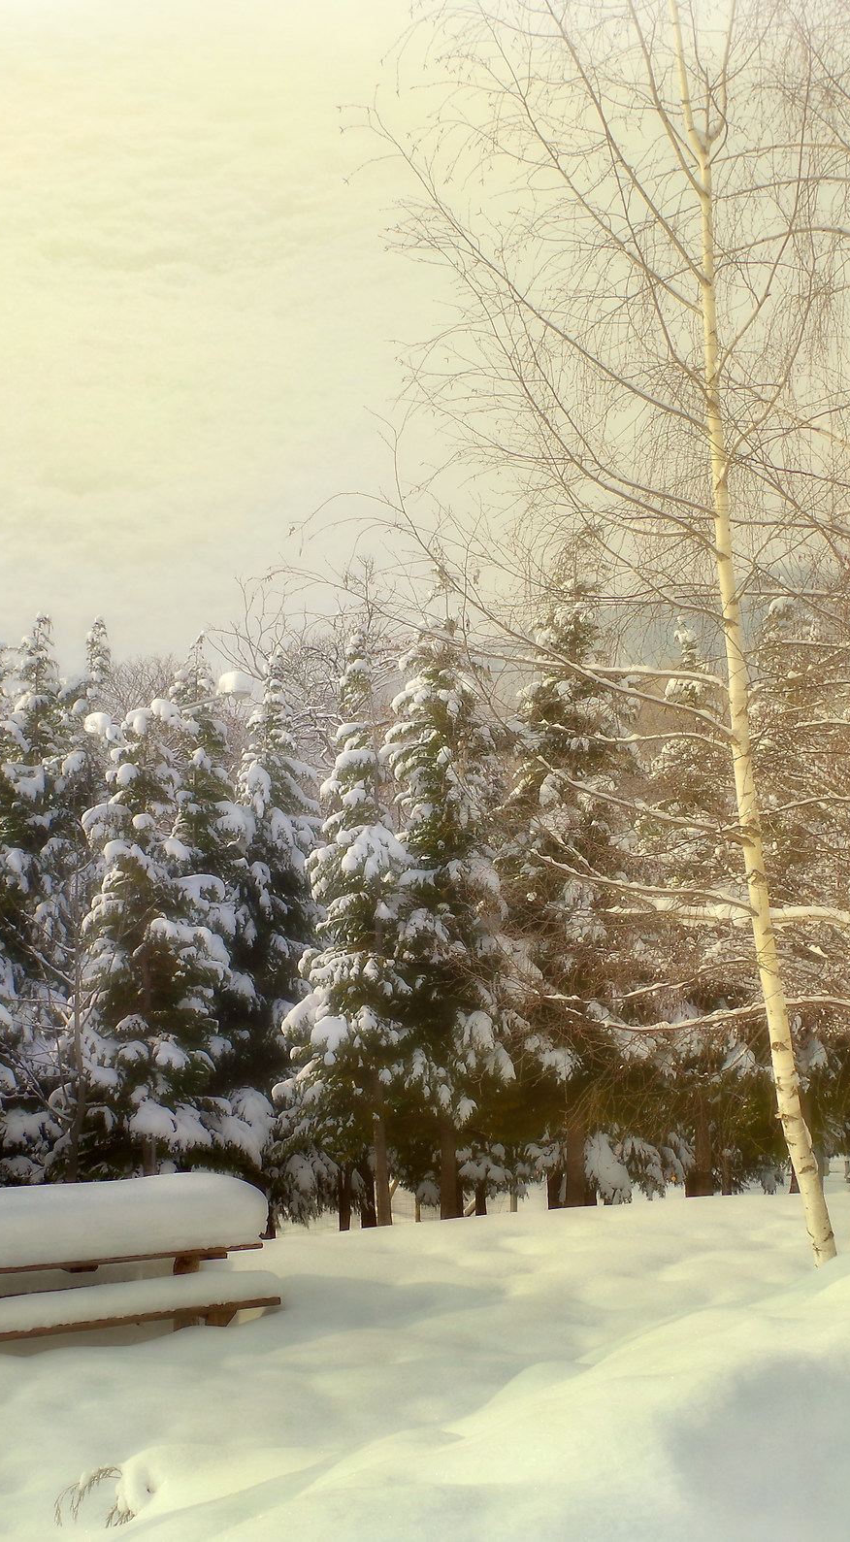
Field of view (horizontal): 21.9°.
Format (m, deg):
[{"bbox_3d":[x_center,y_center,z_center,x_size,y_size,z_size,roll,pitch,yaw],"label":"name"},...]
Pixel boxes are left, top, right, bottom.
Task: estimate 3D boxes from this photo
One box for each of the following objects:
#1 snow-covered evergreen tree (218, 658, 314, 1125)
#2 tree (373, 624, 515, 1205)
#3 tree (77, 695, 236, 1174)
[{"bbox_3d":[-1.949,2.101,27.683,1.410,6.990,1.410,0,-3,0],"label":"snow-covered evergreen tree"},{"bbox_3d":[0.248,1.821,26.188,1.720,7.200,1.720,0,-3,0],"label":"tree"},{"bbox_3d":[-3.041,2.187,24.860,1.880,6.130,1.880,0,-3,0],"label":"tree"}]

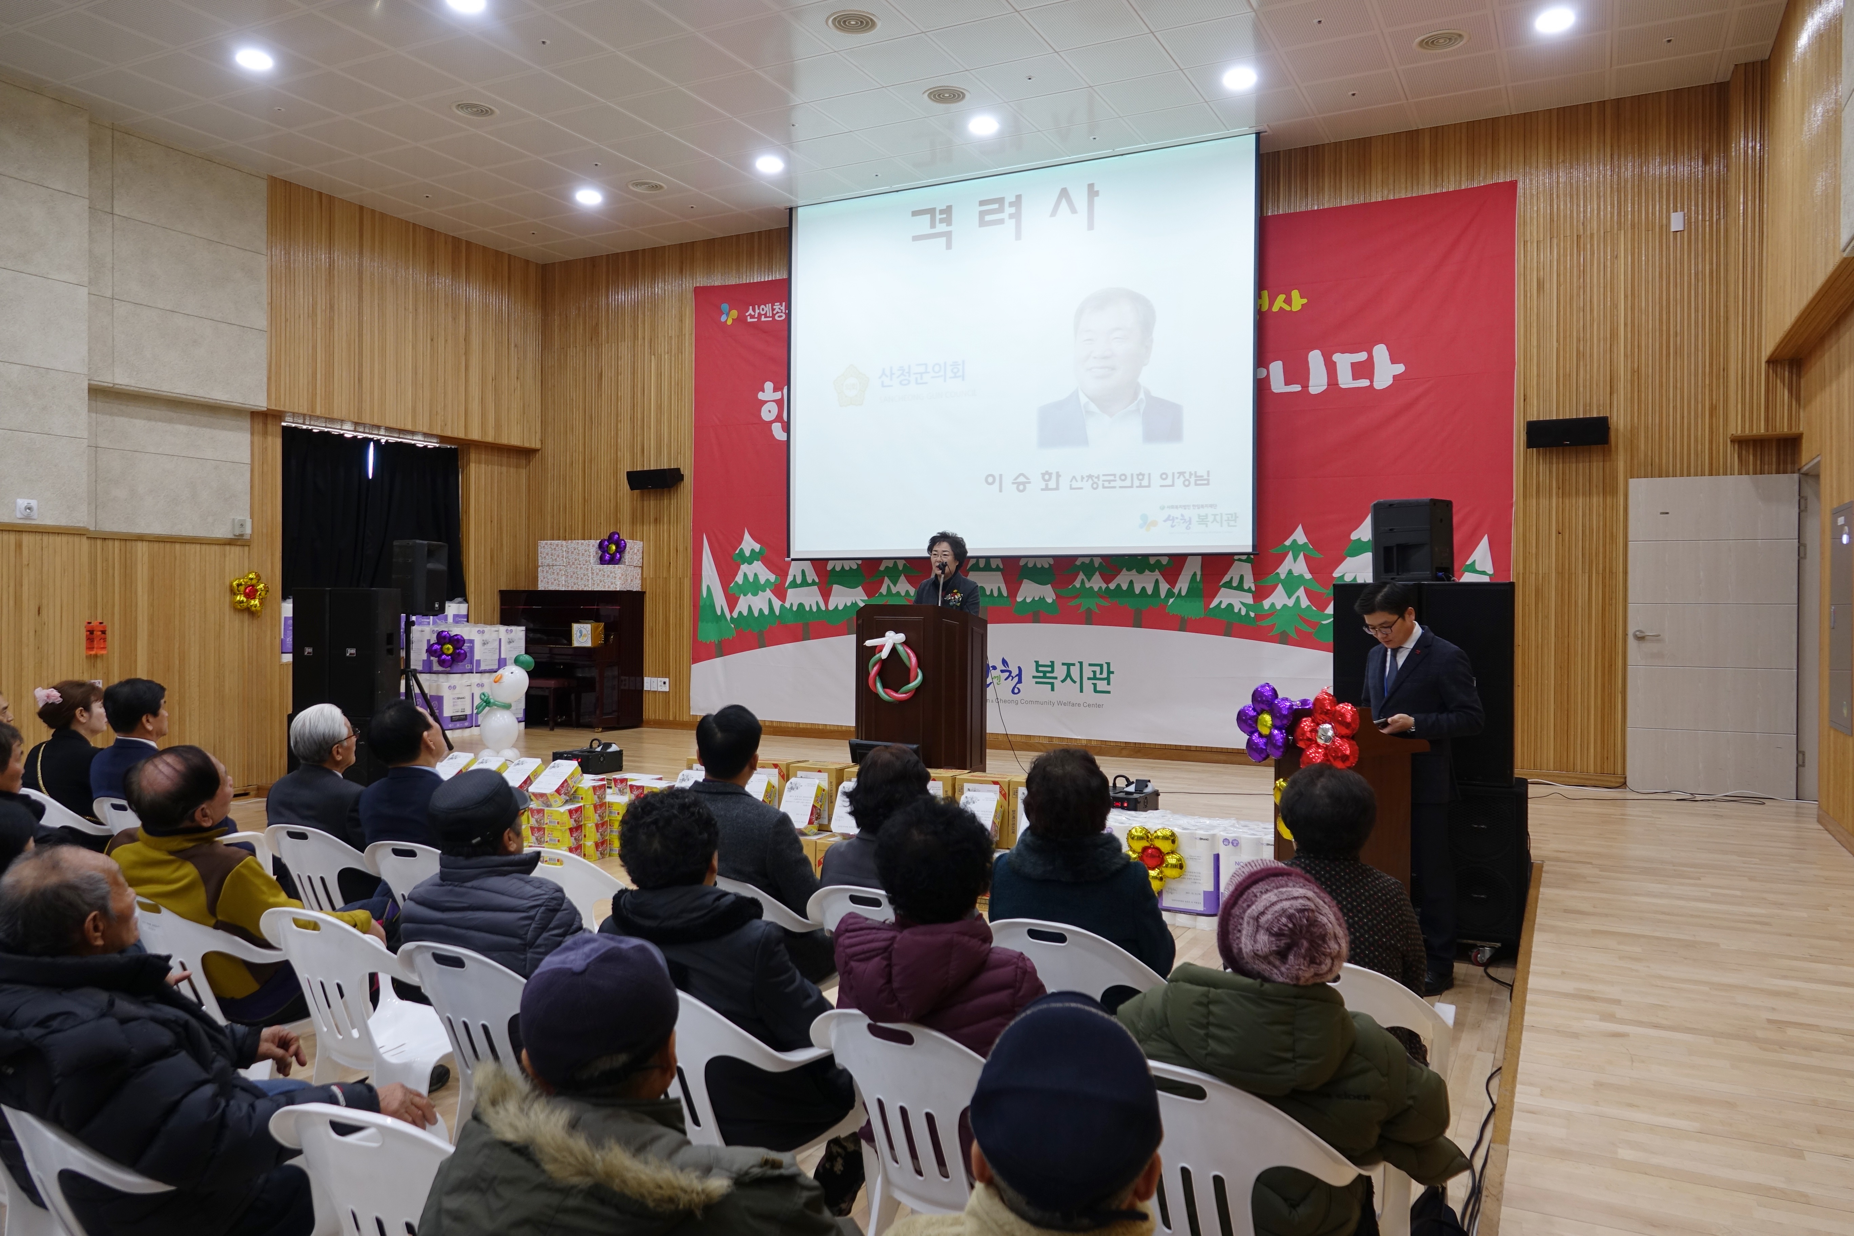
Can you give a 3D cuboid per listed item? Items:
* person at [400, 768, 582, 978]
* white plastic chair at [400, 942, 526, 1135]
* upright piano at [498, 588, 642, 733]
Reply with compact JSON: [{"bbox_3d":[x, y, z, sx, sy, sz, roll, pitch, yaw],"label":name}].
[{"bbox_3d":[-0.931,0.956,3.269,0.500,1.170,0.760,1,1,31],"label":"person"},{"bbox_3d":[-0.975,1.139,3.058,0.560,0.810,0.560,1,1,28],"label":"white plastic chair"},{"bbox_3d":[-3.581,0.398,12.048,1.520,1.300,0.640,1,1,27],"label":"upright piano"}]

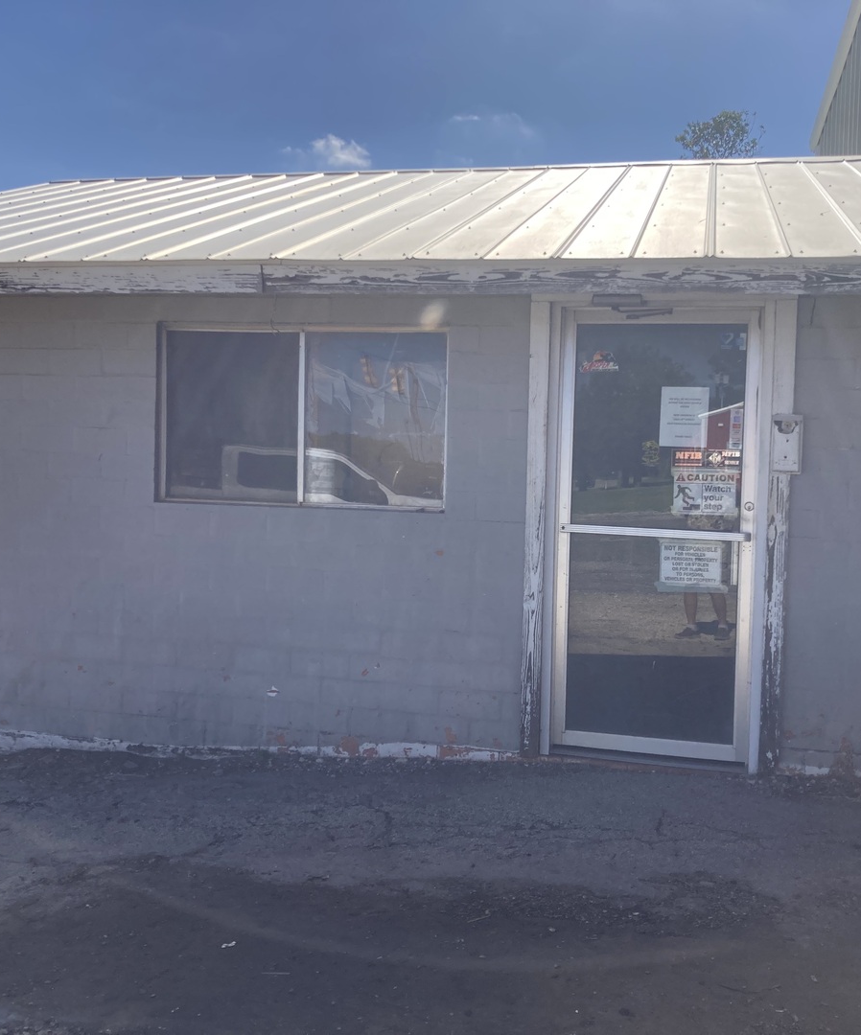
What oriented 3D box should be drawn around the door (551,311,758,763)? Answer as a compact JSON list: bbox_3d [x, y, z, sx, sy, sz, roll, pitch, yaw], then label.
[{"bbox_3d":[1.057,0.075,5.287,0.905,2.108,0.060,2,3,12],"label":"door"}]

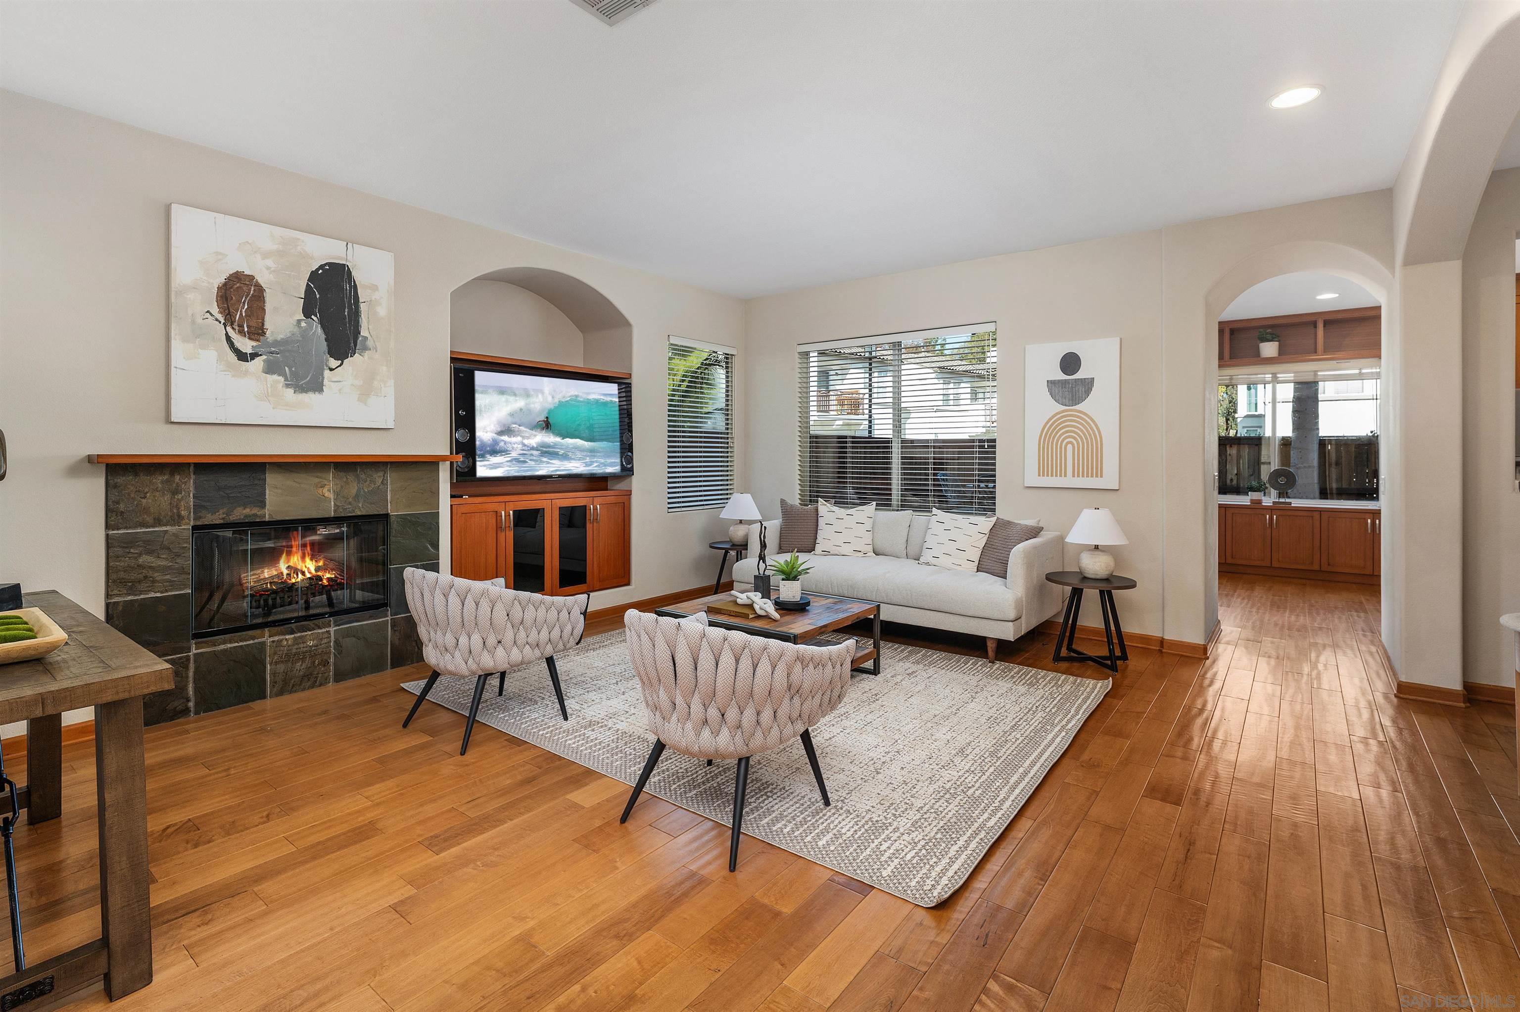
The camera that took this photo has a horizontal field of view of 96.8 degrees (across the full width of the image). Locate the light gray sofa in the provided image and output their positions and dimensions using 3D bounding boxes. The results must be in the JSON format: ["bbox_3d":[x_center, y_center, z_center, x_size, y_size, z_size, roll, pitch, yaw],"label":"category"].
[{"bbox_3d":[0.955,0.472,4.987,2.141,0.800,1.006,3,4,38],"label":"light gray sofa"}]

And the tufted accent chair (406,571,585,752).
[{"bbox_3d":[-1.285,0.645,3.156,0.740,0.740,0.660,3,4,38],"label":"tufted accent chair"}]

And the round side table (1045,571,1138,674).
[{"bbox_3d":[2.009,0.689,4.095,0.490,0.505,0.490,3,4,38],"label":"round side table"}]

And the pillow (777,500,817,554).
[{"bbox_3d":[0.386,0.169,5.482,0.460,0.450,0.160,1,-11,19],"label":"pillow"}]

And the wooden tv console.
[{"bbox_3d":[-1.707,0.290,5.008,0.560,0.765,1.476,3,4,38],"label":"wooden tv console"}]

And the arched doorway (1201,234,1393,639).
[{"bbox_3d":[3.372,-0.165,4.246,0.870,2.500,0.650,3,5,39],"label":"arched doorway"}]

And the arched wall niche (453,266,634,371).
[{"bbox_3d":[-1.707,-1.331,4.945,0.600,0.640,1.465,3,4,36],"label":"arched wall niche"}]

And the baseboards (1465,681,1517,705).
[{"bbox_3d":[3.814,0.975,3.528,0.220,0.086,0.020,3,5,39],"label":"baseboards"}]

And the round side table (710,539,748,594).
[{"bbox_3d":[-0.162,0.574,5.673,0.500,0.515,0.500,0,4,0],"label":"round side table"}]

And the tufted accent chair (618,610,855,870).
[{"bbox_3d":[-0.132,0.719,2.405,0.720,0.750,0.660,3,5,38],"label":"tufted accent chair"}]

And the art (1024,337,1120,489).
[{"bbox_3d":[2.179,-0.633,4.721,0.614,1.022,0.035,3,5,39],"label":"art"}]

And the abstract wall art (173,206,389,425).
[{"bbox_3d":[-2.441,-0.925,3.533,0.040,1.010,0.980,3,4,36],"label":"abstract wall art"}]

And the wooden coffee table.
[{"bbox_3d":[0.065,0.776,3.859,0.920,0.404,0.870,3,5,38],"label":"wooden coffee table"}]

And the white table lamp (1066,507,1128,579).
[{"bbox_3d":[2.046,0.230,4.110,0.340,0.425,0.340,3,4,38],"label":"white table lamp"}]

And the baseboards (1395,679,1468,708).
[{"bbox_3d":[3.414,0.952,3.436,0.270,0.083,0.030,3,4,38],"label":"baseboards"}]

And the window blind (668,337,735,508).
[{"bbox_3d":[-0.510,-0.721,6.079,0.060,1.500,0.889,3,4,38],"label":"window blind"}]

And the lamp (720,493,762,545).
[{"bbox_3d":[-0.167,0.109,5.664,0.340,0.425,0.340,0,3,0],"label":"lamp"}]

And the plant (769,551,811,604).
[{"bbox_3d":[0.178,0.399,3.931,0.250,0.280,0.250,3,5,38],"label":"plant"}]

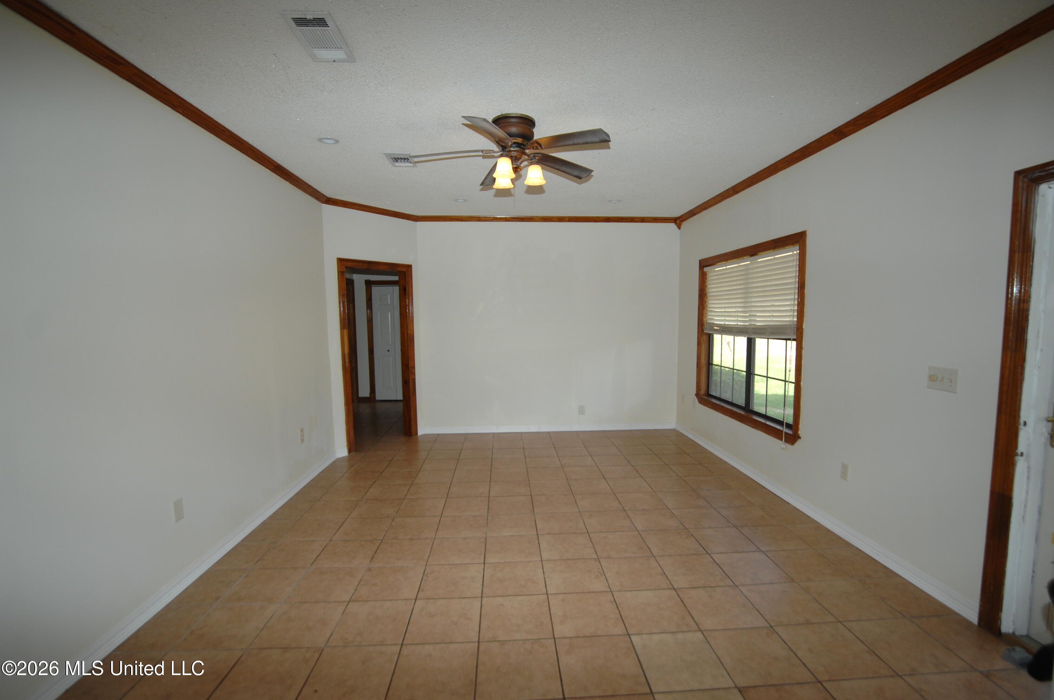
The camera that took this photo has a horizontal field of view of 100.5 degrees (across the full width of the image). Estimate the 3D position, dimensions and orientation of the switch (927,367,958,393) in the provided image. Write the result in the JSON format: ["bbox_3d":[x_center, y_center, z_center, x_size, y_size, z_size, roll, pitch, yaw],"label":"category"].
[{"bbox_3d":[2.144,0.152,2.267,0.022,0.118,0.156,-1,5,-4],"label":"switch"}]

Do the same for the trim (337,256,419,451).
[{"bbox_3d":[-1.718,0.052,5.087,0.150,2.108,0.945,3,6,38],"label":"trim"}]

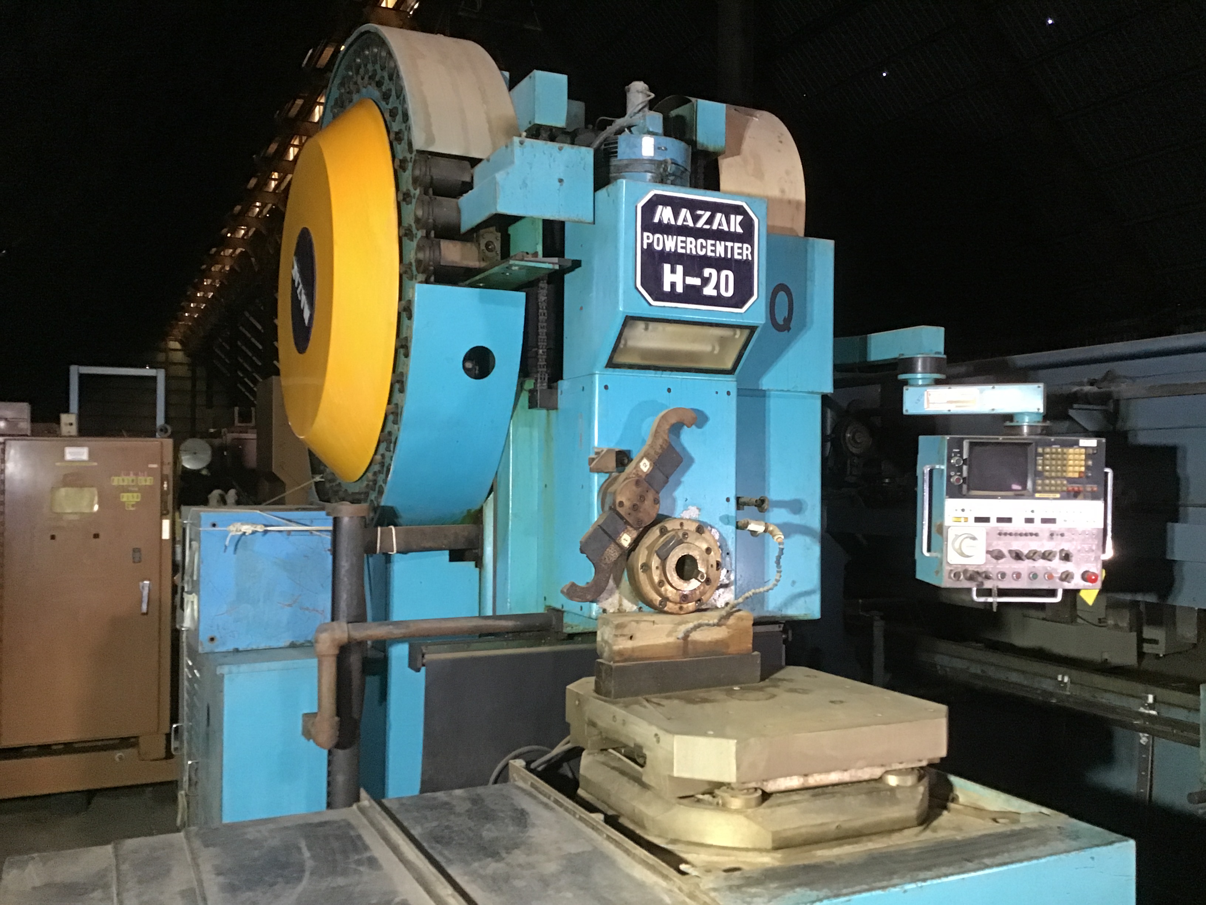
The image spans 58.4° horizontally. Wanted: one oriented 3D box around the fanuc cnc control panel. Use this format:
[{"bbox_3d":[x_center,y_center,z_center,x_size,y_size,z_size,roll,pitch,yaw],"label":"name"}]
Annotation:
[{"bbox_3d":[1.328,0.197,3.535,0.560,0.490,0.240,1,1,-3],"label":"fanuc cnc control panel"}]

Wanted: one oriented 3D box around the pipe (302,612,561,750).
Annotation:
[{"bbox_3d":[-0.457,0.606,2.955,0.700,0.330,0.150,1,-2,-26],"label":"pipe"}]

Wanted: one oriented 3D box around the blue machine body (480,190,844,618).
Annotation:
[{"bbox_3d":[0.325,-0.080,3.413,1.090,1.190,0.950,1,-2,-26],"label":"blue machine body"}]

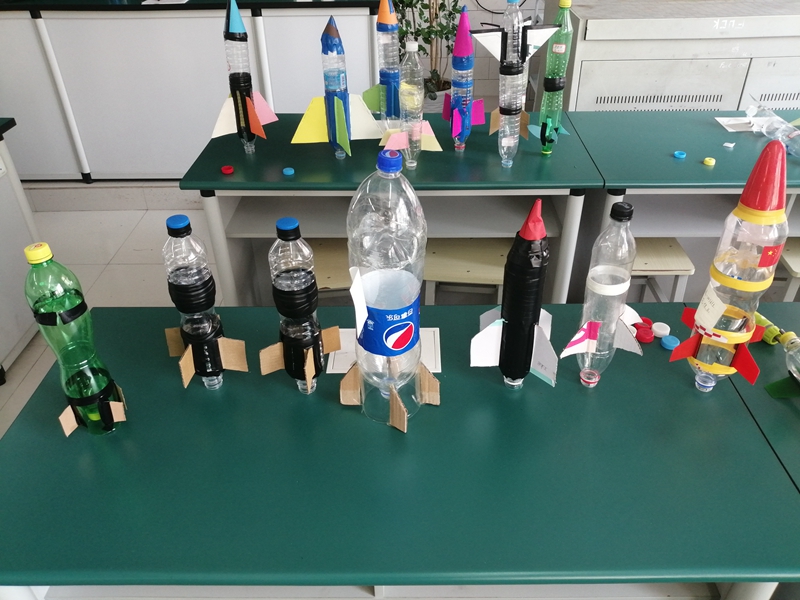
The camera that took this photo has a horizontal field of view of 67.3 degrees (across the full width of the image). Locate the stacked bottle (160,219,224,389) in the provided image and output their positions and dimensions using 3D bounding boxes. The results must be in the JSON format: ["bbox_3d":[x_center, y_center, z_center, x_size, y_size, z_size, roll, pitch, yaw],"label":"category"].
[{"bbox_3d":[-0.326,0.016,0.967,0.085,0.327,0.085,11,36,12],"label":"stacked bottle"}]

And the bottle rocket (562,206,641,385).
[{"bbox_3d":[0.298,0.007,0.873,0.122,0.308,0.115,4,34,8],"label":"bottle rocket"}]

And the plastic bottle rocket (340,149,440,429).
[{"bbox_3d":[-0.015,0.003,0.871,0.160,0.454,0.155,-8,37,-12],"label":"plastic bottle rocket"}]

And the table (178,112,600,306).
[{"bbox_3d":[-0.012,-0.191,2.178,1.210,0.780,0.590,0,36,1],"label":"table"}]

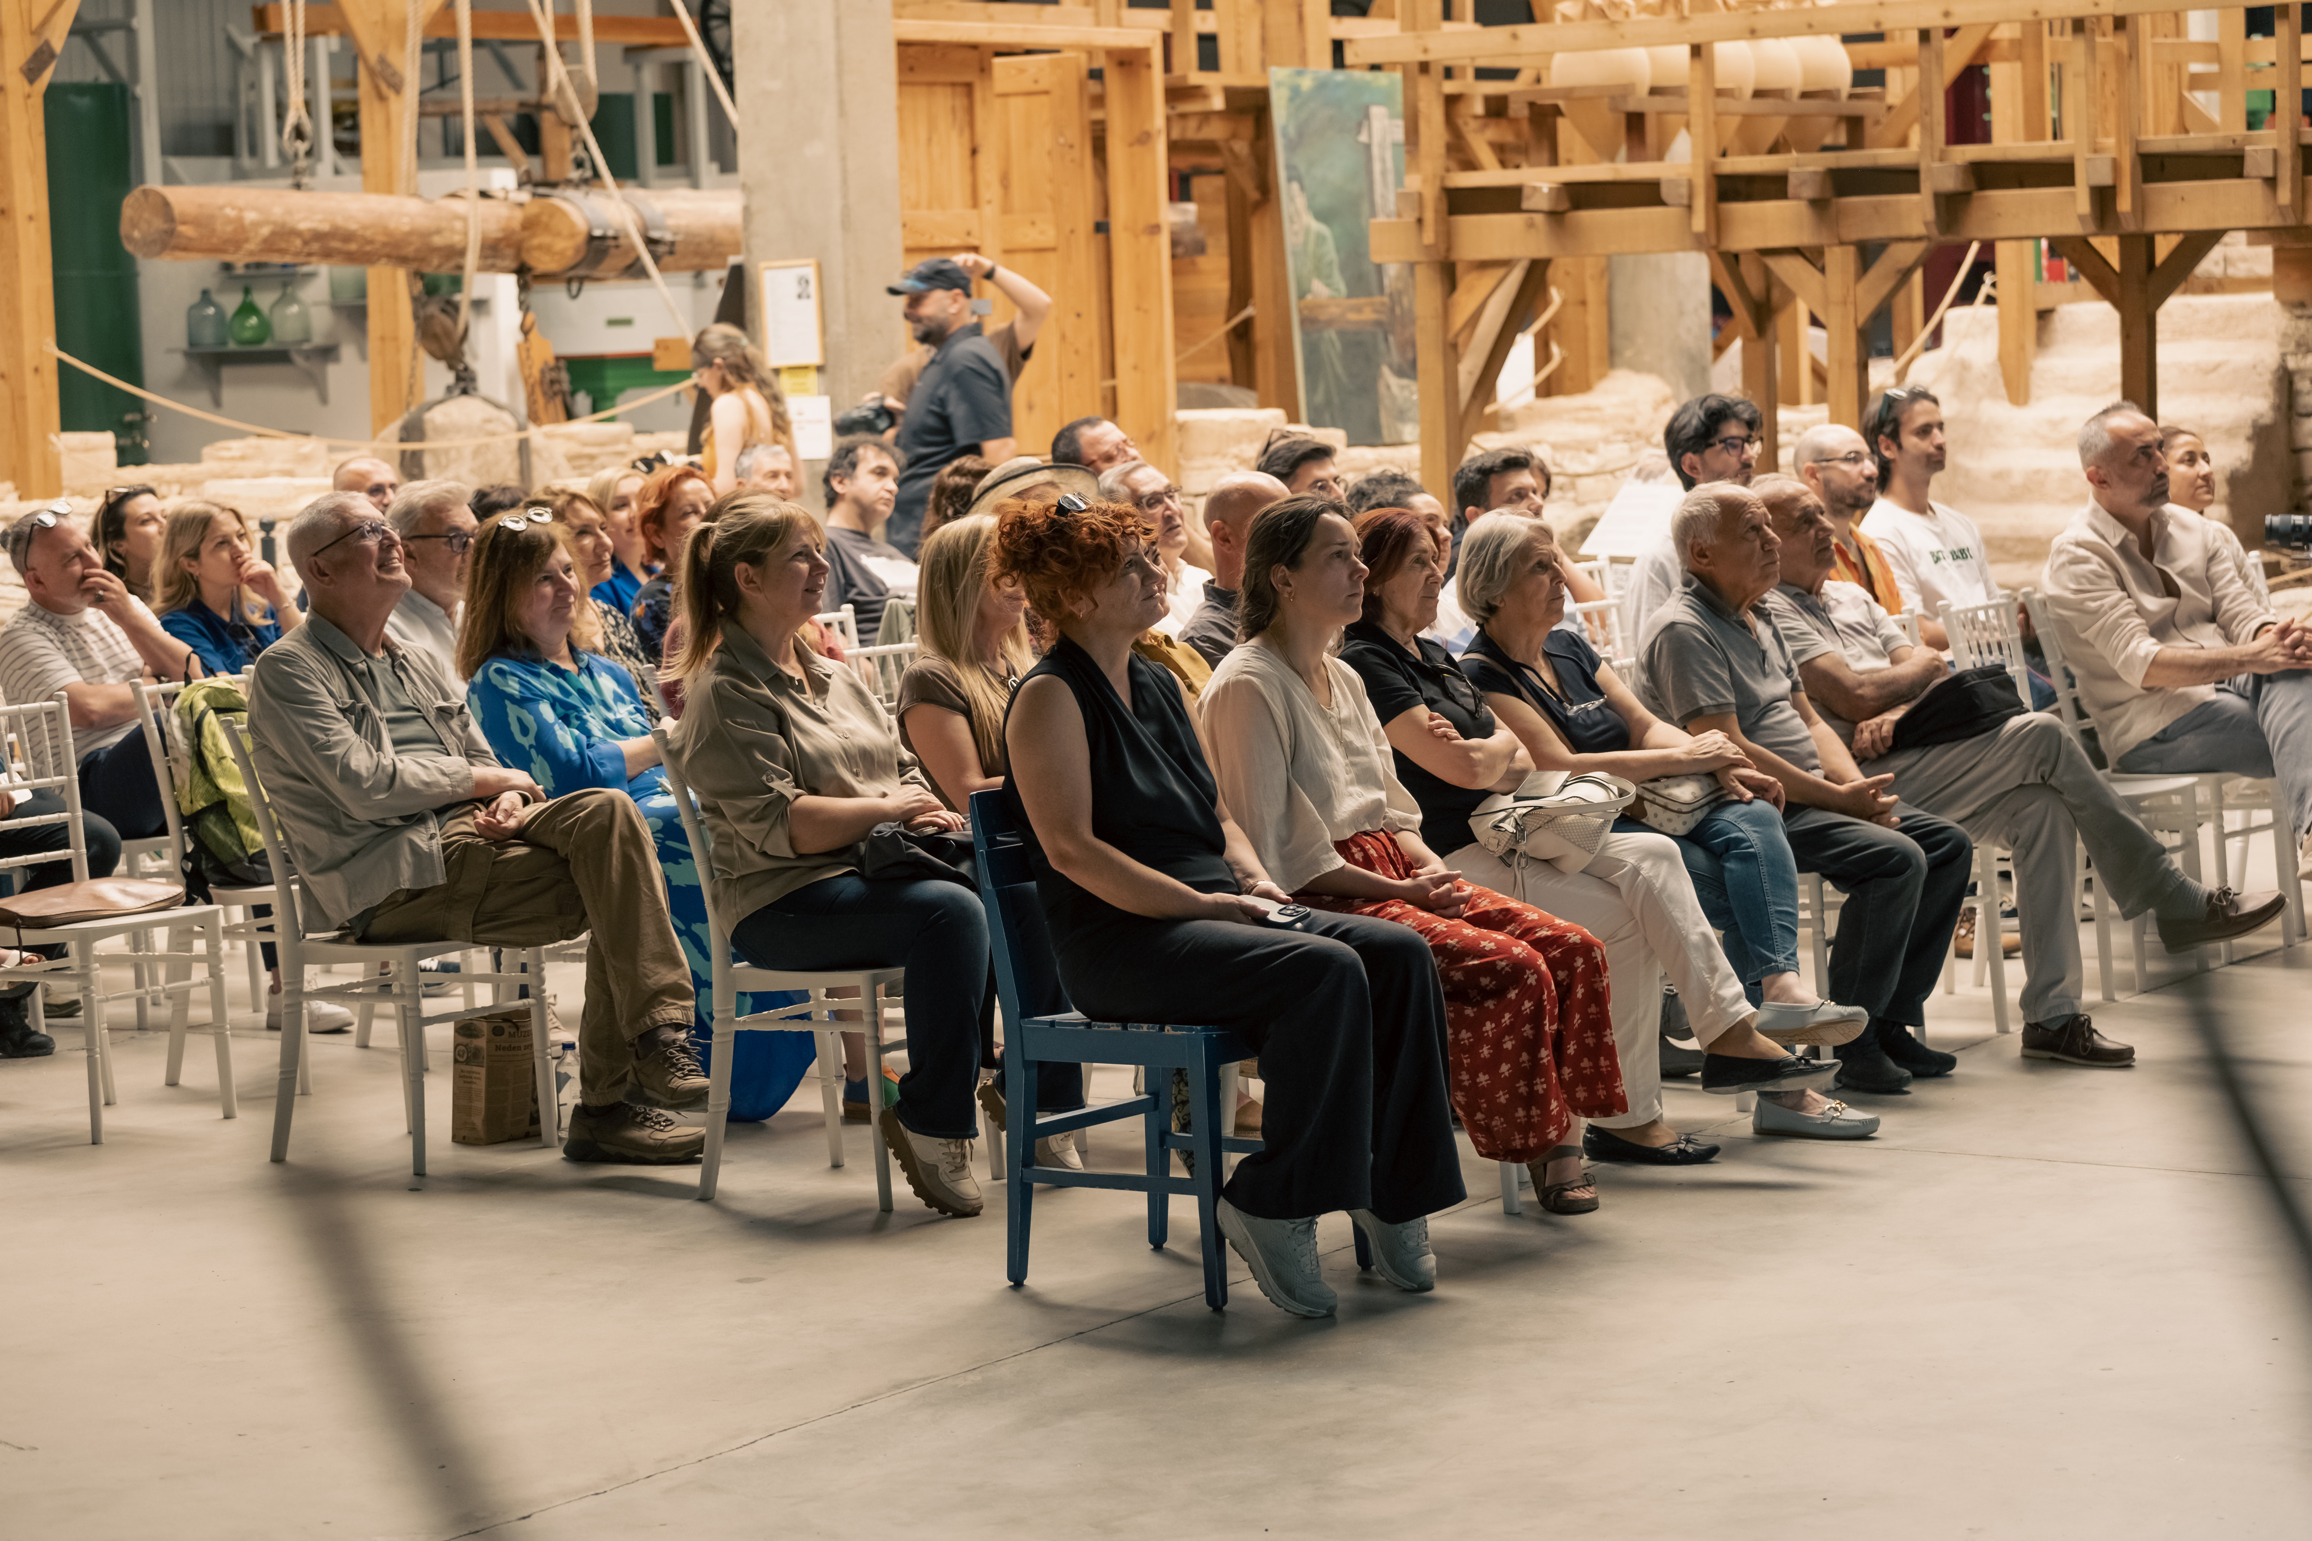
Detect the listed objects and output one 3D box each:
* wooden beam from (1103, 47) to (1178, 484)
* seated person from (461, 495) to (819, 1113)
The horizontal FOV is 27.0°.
[{"bbox_3d":[-0.027,-1.113,16.052,0.190,2.560,0.100,1,6,35],"label":"wooden beam"},{"bbox_3d":[-1.103,0.085,10.342,0.880,1.300,0.520,2,7,38],"label":"seated person"}]

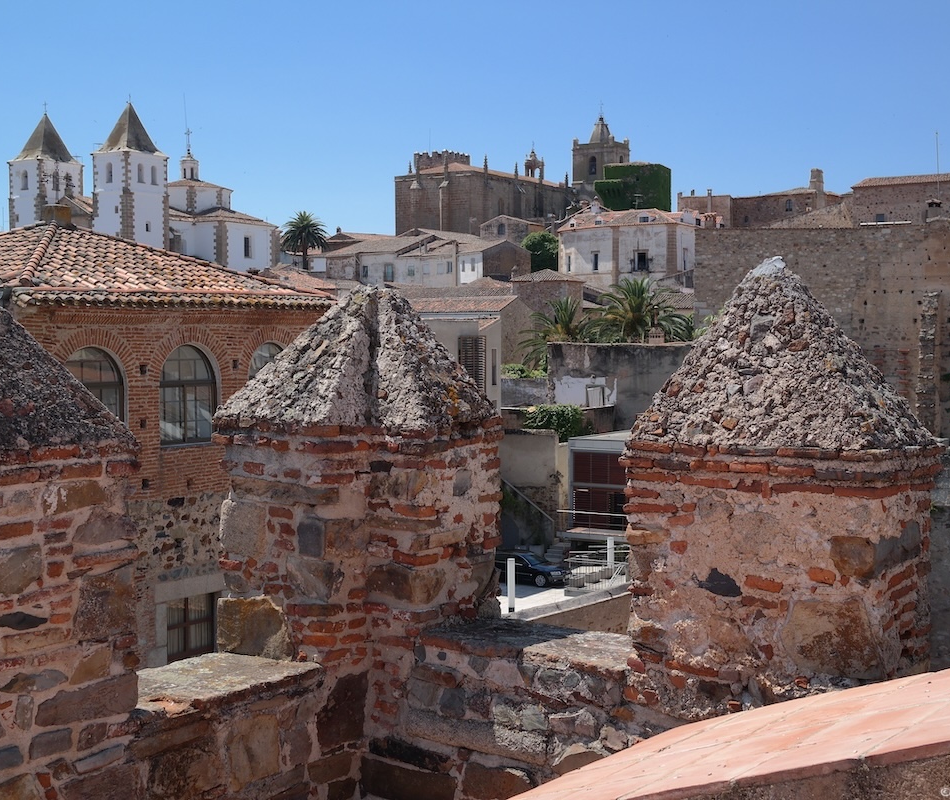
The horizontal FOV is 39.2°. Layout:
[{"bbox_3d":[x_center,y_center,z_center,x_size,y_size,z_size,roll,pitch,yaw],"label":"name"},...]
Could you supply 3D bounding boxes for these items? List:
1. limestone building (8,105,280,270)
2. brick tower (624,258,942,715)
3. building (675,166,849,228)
[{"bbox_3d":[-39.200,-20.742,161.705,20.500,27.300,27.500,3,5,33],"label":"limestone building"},{"bbox_3d":[1.558,0.362,6.673,1.220,2.130,1.220,2,5,28],"label":"brick tower"},{"bbox_3d":[41.800,-26.715,186.529,23.000,10.297,11.500,4,6,41],"label":"building"}]

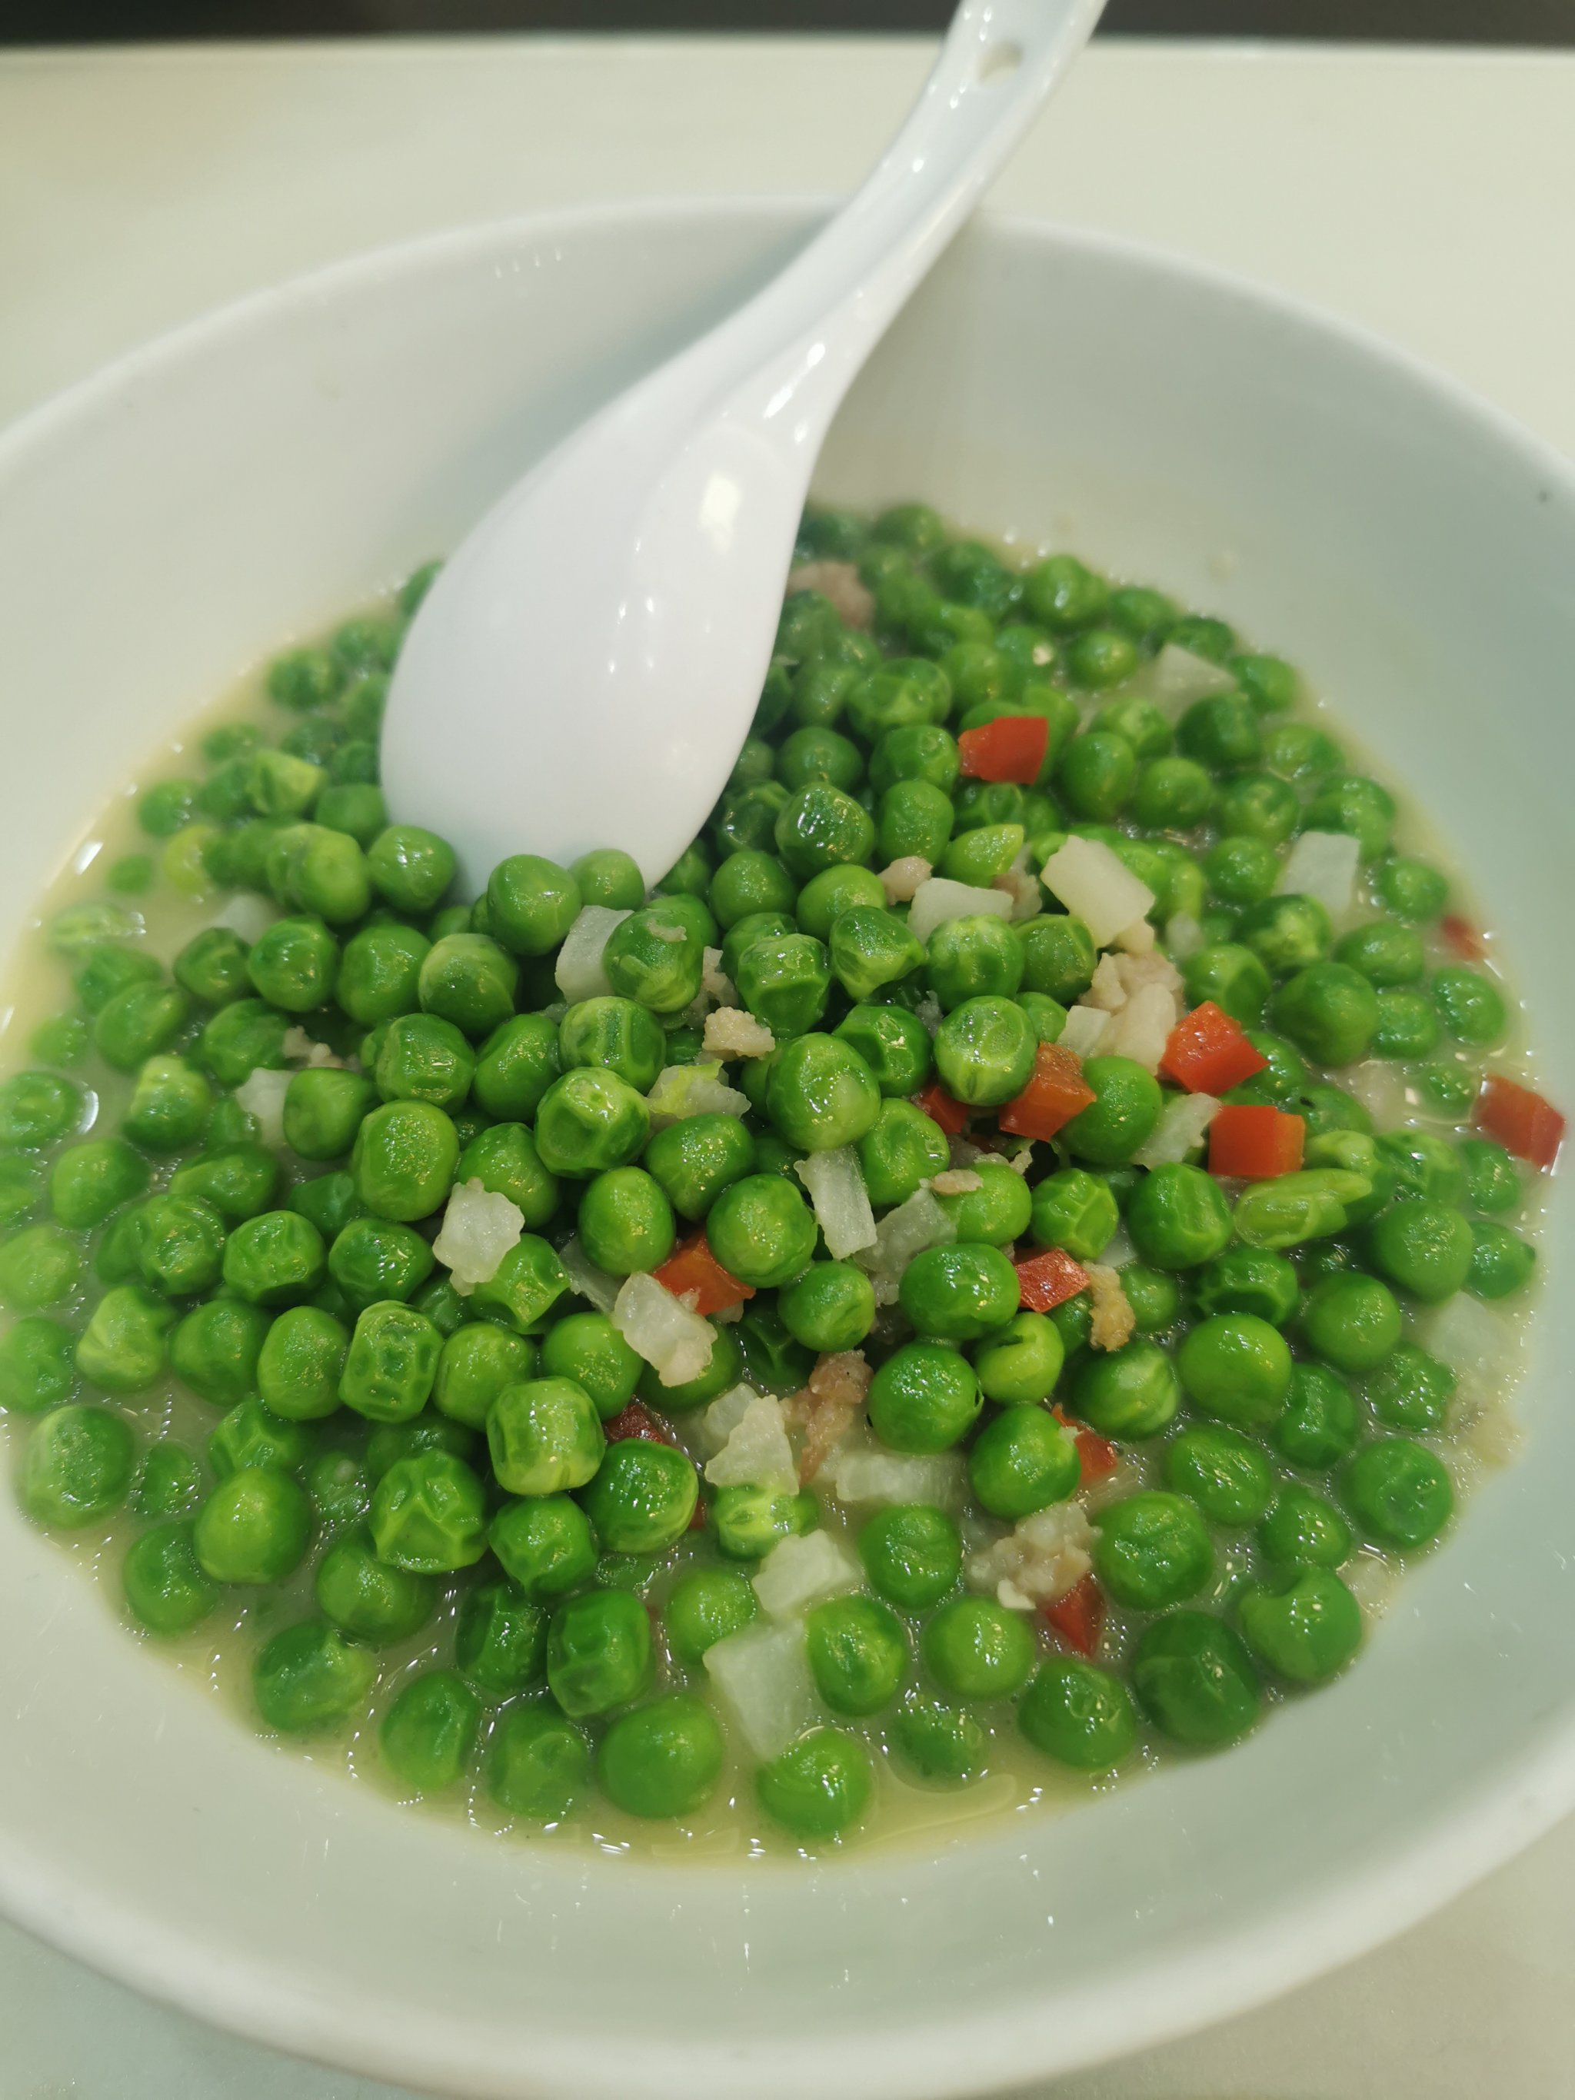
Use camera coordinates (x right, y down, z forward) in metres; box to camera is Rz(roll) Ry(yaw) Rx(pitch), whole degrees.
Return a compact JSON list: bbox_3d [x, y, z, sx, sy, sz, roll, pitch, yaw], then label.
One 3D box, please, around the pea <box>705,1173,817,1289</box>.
[{"bbox_3d":[-0.002,0.015,0.135,0.009,0.009,0.010,-1,58,0],"label":"pea"}]

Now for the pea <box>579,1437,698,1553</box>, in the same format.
[{"bbox_3d":[-0.012,0.035,0.129,0.009,0.009,0.009,-1,58,0],"label":"pea"}]

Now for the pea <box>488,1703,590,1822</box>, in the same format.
[{"bbox_3d":[-0.020,0.057,0.130,0.008,0.008,0.009,-1,58,0],"label":"pea"}]

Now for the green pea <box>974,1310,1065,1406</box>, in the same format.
[{"bbox_3d":[0.020,0.027,0.144,0.008,0.008,0.009,-2,58,0],"label":"green pea"}]

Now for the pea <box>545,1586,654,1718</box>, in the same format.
[{"bbox_3d":[-0.014,0.046,0.126,0.008,0.009,0.010,-1,58,0],"label":"pea"}]

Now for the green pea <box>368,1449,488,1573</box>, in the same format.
[{"bbox_3d":[-0.030,0.039,0.139,0.010,0.010,0.010,0,58,0],"label":"green pea"}]

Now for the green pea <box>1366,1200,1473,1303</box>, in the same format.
[{"bbox_3d":[0.058,0.018,0.150,0.010,0.010,0.010,-2,58,0],"label":"green pea"}]

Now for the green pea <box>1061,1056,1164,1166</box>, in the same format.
[{"bbox_3d":[0.031,0.006,0.154,0.009,0.010,0.010,-1,58,0],"label":"green pea"}]

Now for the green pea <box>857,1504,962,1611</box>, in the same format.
[{"bbox_3d":[0.010,0.042,0.137,0.009,0.009,0.008,-1,58,0],"label":"green pea"}]

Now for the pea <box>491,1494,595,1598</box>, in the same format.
[{"bbox_3d":[-0.020,0.039,0.131,0.009,0.009,0.009,-1,58,0],"label":"pea"}]

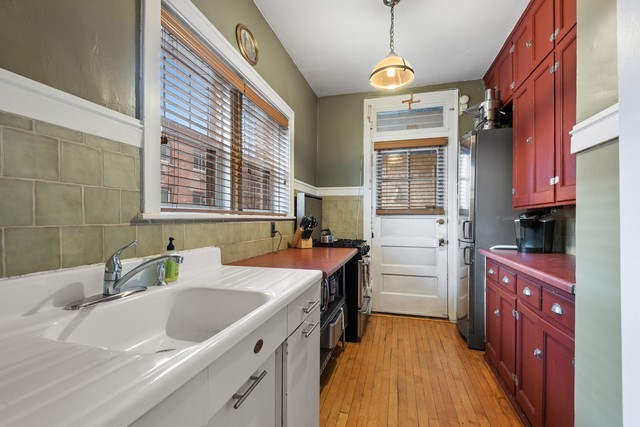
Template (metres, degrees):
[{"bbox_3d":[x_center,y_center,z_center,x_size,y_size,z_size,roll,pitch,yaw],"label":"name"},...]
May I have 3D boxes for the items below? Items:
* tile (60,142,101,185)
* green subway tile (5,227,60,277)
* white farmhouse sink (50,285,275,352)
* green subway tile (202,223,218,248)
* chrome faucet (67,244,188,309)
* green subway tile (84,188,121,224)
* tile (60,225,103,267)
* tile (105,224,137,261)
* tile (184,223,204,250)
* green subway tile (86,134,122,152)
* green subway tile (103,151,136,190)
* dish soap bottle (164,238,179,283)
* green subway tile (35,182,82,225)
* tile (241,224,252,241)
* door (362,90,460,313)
[{"bbox_3d":[-0.732,-0.149,0.876,0.010,0.122,0.116,0,-1,14],"label":"tile"},{"bbox_3d":[-0.830,0.108,0.819,0.010,0.132,0.130,0,-1,15],"label":"green subway tile"},{"bbox_3d":[-0.393,0.357,0.795,0.400,0.180,0.440,0,-1,14],"label":"white farmhouse sink"},{"bbox_3d":[-0.621,0.121,1.600,0.010,0.132,0.130,0,-1,15],"label":"green subway tile"},{"bbox_3d":[-0.600,0.175,0.890,0.237,0.178,0.253,0,-1,5],"label":"chrome faucet"},{"bbox_3d":[-0.778,-0.025,1.017,0.010,0.132,0.130,0,-1,15],"label":"green subway tile"},{"bbox_3d":[-0.732,0.102,0.875,0.010,0.121,0.120,0,-1,14],"label":"tile"},{"bbox_3d":[-0.702,0.104,0.997,0.010,0.121,0.123,0,-1,14],"label":"tile"},{"bbox_3d":[-0.610,0.107,1.372,0.010,0.121,0.124,0,-1,14],"label":"tile"},{"bbox_3d":[-0.717,-0.231,0.939,0.010,0.037,0.120,0,-1,14],"label":"green subway tile"},{"bbox_3d":[-0.761,-0.162,1.084,0.010,0.132,0.130,0,-1,15],"label":"green subway tile"},{"bbox_3d":[-0.593,0.181,1.133,0.052,0.181,0.060,0,-1,14],"label":"dish soap bottle"},{"bbox_3d":[-0.813,-0.028,0.887,0.010,0.132,0.130,0,-1,15],"label":"green subway tile"},{"bbox_3d":[-0.516,0.128,1.990,0.010,0.132,0.130,0,-1,15],"label":"tile"},{"bbox_3d":[1.083,-0.102,3.429,1.070,2.670,0.110,0,-1,14],"label":"door"}]

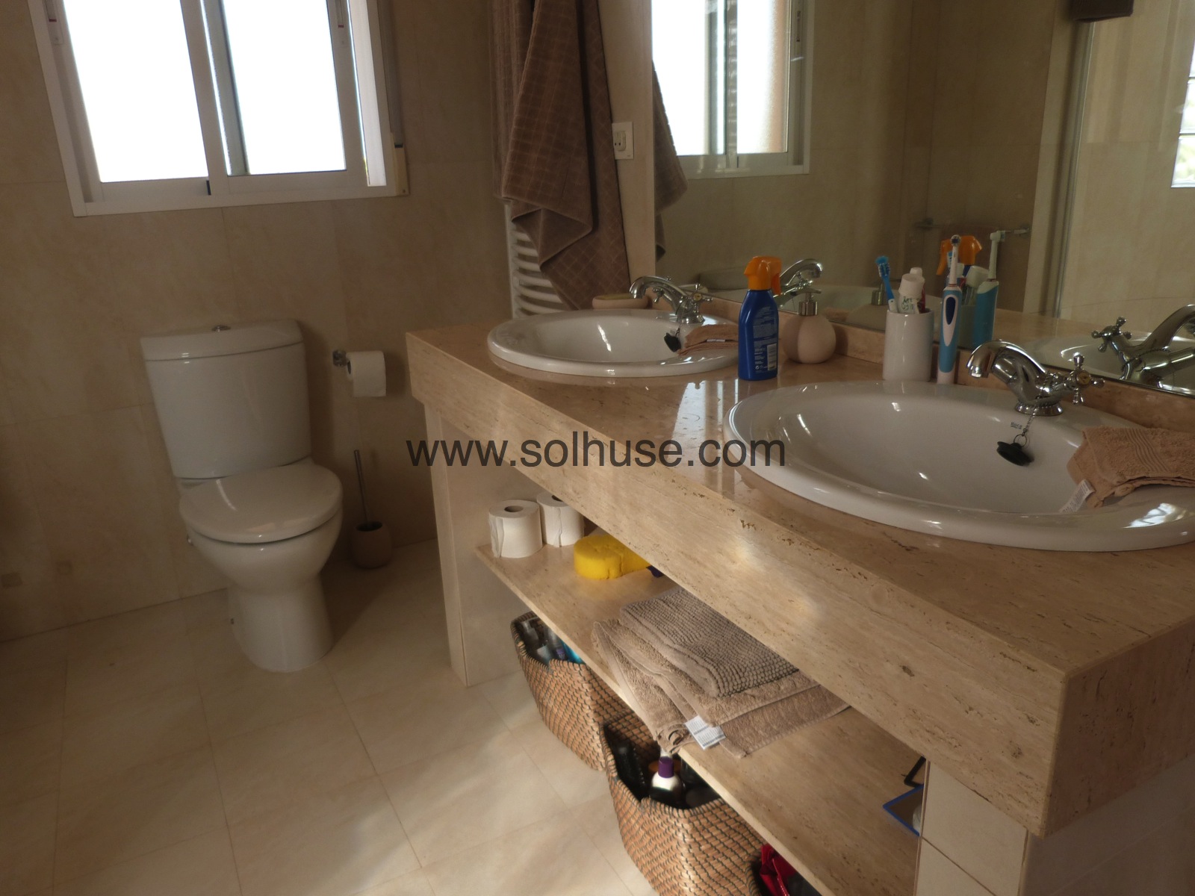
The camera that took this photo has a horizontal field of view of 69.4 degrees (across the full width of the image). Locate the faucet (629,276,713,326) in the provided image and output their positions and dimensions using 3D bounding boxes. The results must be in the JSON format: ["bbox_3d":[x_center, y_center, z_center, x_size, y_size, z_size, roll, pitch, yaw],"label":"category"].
[{"bbox_3d":[0.146,-0.316,1.819,0.172,0.112,0.160,-12,21,-27],"label":"faucet"}]

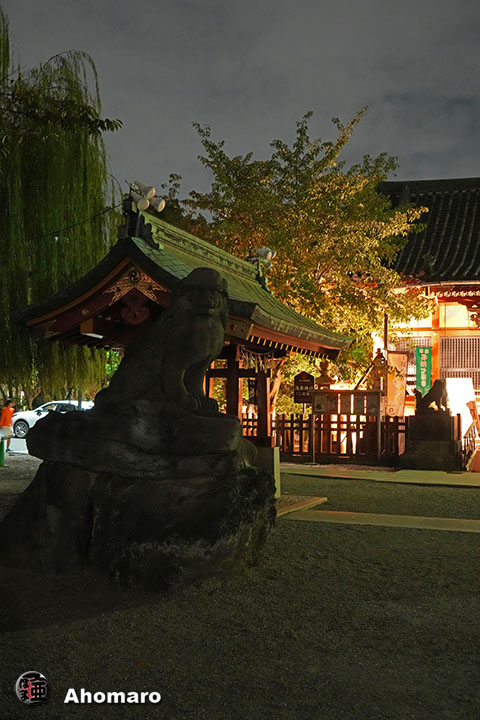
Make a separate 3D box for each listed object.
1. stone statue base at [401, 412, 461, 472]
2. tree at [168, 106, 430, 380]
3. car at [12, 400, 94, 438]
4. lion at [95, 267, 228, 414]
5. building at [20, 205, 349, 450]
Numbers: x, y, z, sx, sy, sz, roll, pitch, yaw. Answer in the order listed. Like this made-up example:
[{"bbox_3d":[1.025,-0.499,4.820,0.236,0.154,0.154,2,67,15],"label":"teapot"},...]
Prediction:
[{"bbox_3d":[4.250,1.726,16.633,1.280,1.250,1.150,-1,-3,20],"label":"stone statue base"},{"bbox_3d":[1.750,-1.912,20.427,6.500,9.100,6.200,0,-3,0],"label":"tree"},{"bbox_3d":[-7.900,2.492,32.915,4.500,1.640,1.820,-1,-3,10],"label":"car"},{"bbox_3d":[-0.740,-0.173,7.269,1.140,1.400,0.620,-2,-3,27],"label":"lion"},{"bbox_3d":[-0.430,-0.033,11.311,3.250,3.600,4.600,-1,-3,20],"label":"building"}]

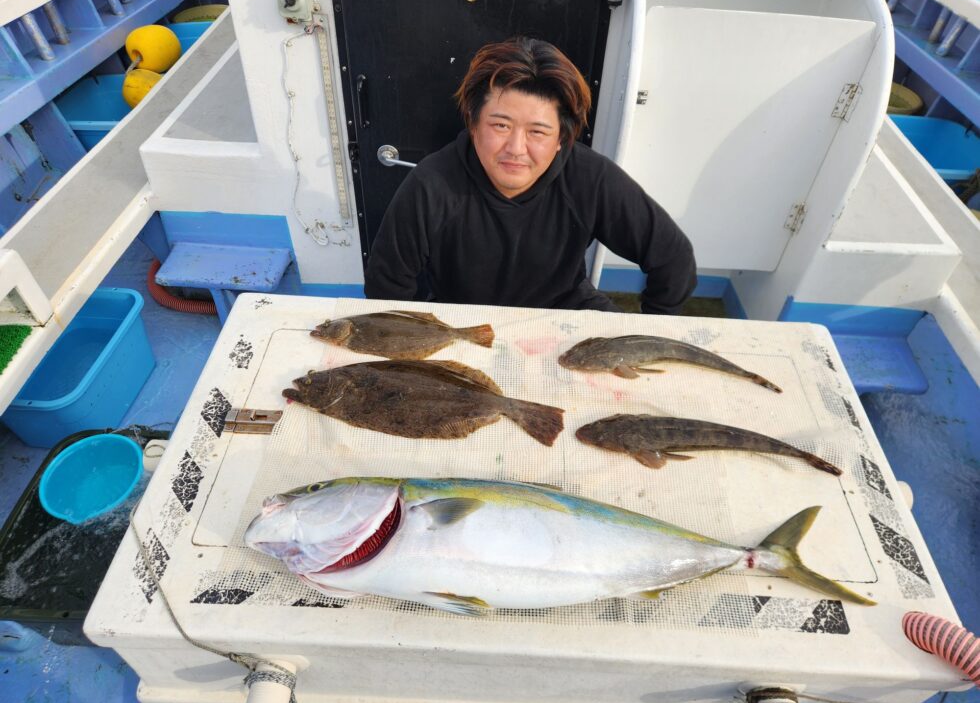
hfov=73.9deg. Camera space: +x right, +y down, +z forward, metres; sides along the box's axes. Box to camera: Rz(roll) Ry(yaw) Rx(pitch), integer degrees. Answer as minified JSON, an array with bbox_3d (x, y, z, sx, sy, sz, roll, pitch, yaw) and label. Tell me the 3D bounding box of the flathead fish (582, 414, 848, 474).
[{"bbox_3d":[0.372,0.155,1.115,0.450,0.055,0.090,7,47,3],"label":"flathead fish"}]

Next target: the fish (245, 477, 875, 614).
[{"bbox_3d":[0.103,0.267,0.947,0.905,0.130,0.200,3,47,0],"label":"fish"}]

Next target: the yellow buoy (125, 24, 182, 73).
[{"bbox_3d":[-1.251,-1.126,2.420,0.200,0.185,0.200,-25,53,-24],"label":"yellow buoy"}]

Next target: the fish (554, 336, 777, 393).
[{"bbox_3d":[0.343,0.012,1.250,0.430,0.052,0.090,6,47,3],"label":"fish"}]

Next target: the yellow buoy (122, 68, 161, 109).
[{"bbox_3d":[-1.199,-0.907,2.280,0.190,0.180,0.190,-25,53,-24],"label":"yellow buoy"}]

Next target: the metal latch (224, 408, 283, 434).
[{"bbox_3d":[-0.414,0.121,1.136,0.089,0.014,0.052,3,47,0],"label":"metal latch"}]

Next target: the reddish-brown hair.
[{"bbox_3d":[0.061,-0.462,1.180,0.235,0.190,0.220,9,34,-1],"label":"reddish-brown hair"}]

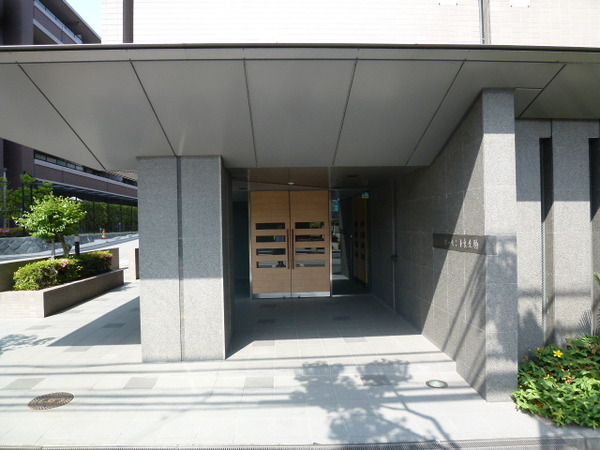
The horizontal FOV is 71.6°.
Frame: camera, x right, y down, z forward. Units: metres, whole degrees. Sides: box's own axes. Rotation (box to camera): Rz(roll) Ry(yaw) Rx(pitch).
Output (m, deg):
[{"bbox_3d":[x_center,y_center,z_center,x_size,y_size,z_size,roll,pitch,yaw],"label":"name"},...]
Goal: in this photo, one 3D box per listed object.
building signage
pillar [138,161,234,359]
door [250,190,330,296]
[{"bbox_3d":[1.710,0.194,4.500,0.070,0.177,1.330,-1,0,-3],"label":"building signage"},{"bbox_3d":[-1.420,0.400,5.420,0.985,2.420,1.030,-1,0,-3],"label":"pillar"},{"bbox_3d":[-0.190,0.410,8.760,1.680,2.260,0.120,-1,0,-3],"label":"door"}]

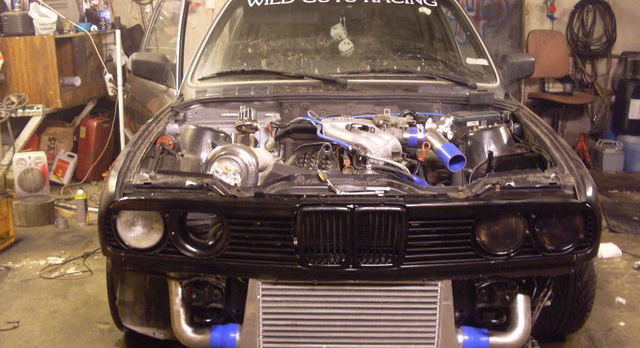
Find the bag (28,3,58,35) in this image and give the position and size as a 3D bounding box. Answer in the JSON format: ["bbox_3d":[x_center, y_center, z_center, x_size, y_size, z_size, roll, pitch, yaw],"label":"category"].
[{"bbox_3d":[-1.987,-1.114,5.050,0.210,0.235,0.190,-3,14,-15],"label":"bag"}]

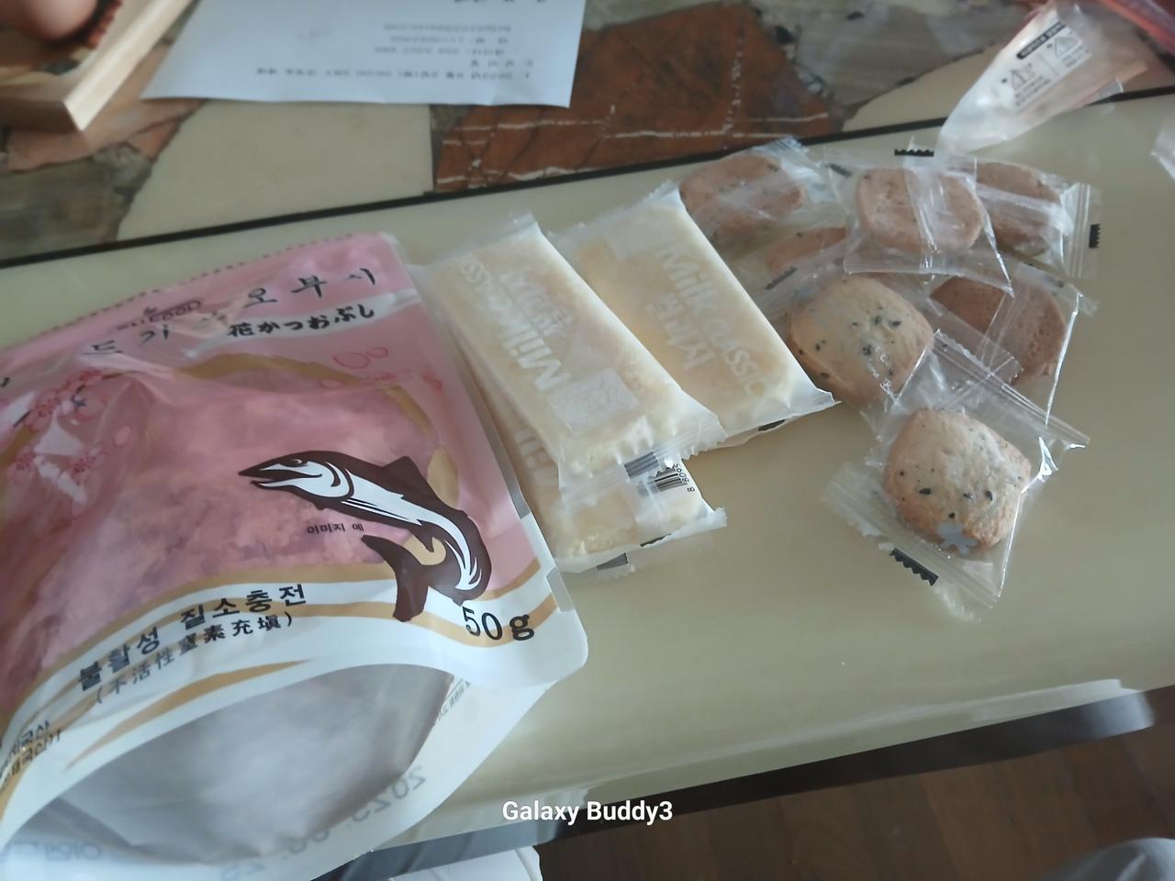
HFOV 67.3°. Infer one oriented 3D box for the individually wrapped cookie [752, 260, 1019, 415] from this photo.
[{"bbox_3d":[0.107,-0.038,0.320,0.062,0.018,0.078,-34,62,-24],"label":"individually wrapped cookie"}]

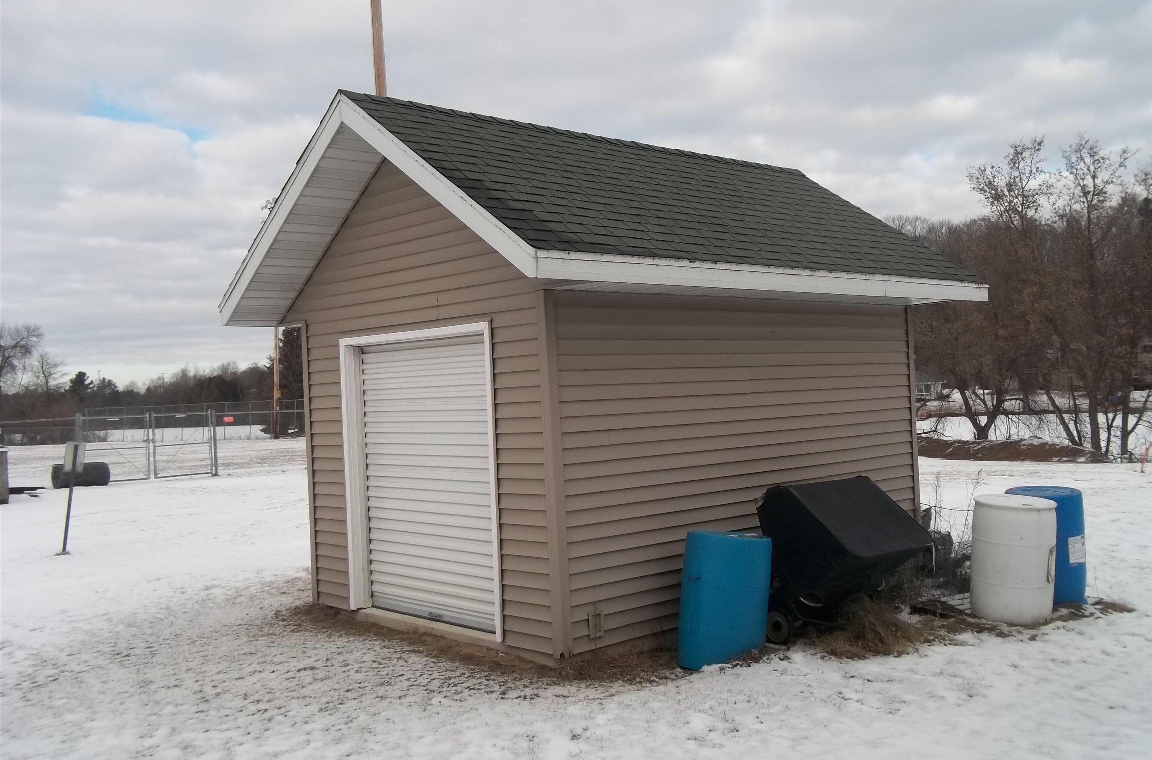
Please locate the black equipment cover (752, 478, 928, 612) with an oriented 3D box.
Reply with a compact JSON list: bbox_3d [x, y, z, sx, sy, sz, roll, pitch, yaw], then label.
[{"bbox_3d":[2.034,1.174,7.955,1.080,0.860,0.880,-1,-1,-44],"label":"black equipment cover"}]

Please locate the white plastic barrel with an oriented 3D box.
[{"bbox_3d":[3.290,1.349,8.020,0.590,0.885,0.590,-1,3,-44],"label":"white plastic barrel"}]

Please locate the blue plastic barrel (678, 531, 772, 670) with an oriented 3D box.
[{"bbox_3d":[0.992,1.478,7.115,0.585,0.880,0.585,4,-3,0],"label":"blue plastic barrel"}]

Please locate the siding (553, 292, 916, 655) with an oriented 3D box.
[{"bbox_3d":[1.509,0.542,8.442,4.620,2.380,0.100,-1,-1,-44],"label":"siding"}]

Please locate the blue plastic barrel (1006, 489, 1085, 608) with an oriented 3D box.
[{"bbox_3d":[3.690,1.318,8.410,0.590,0.885,0.590,-1,0,-44],"label":"blue plastic barrel"}]

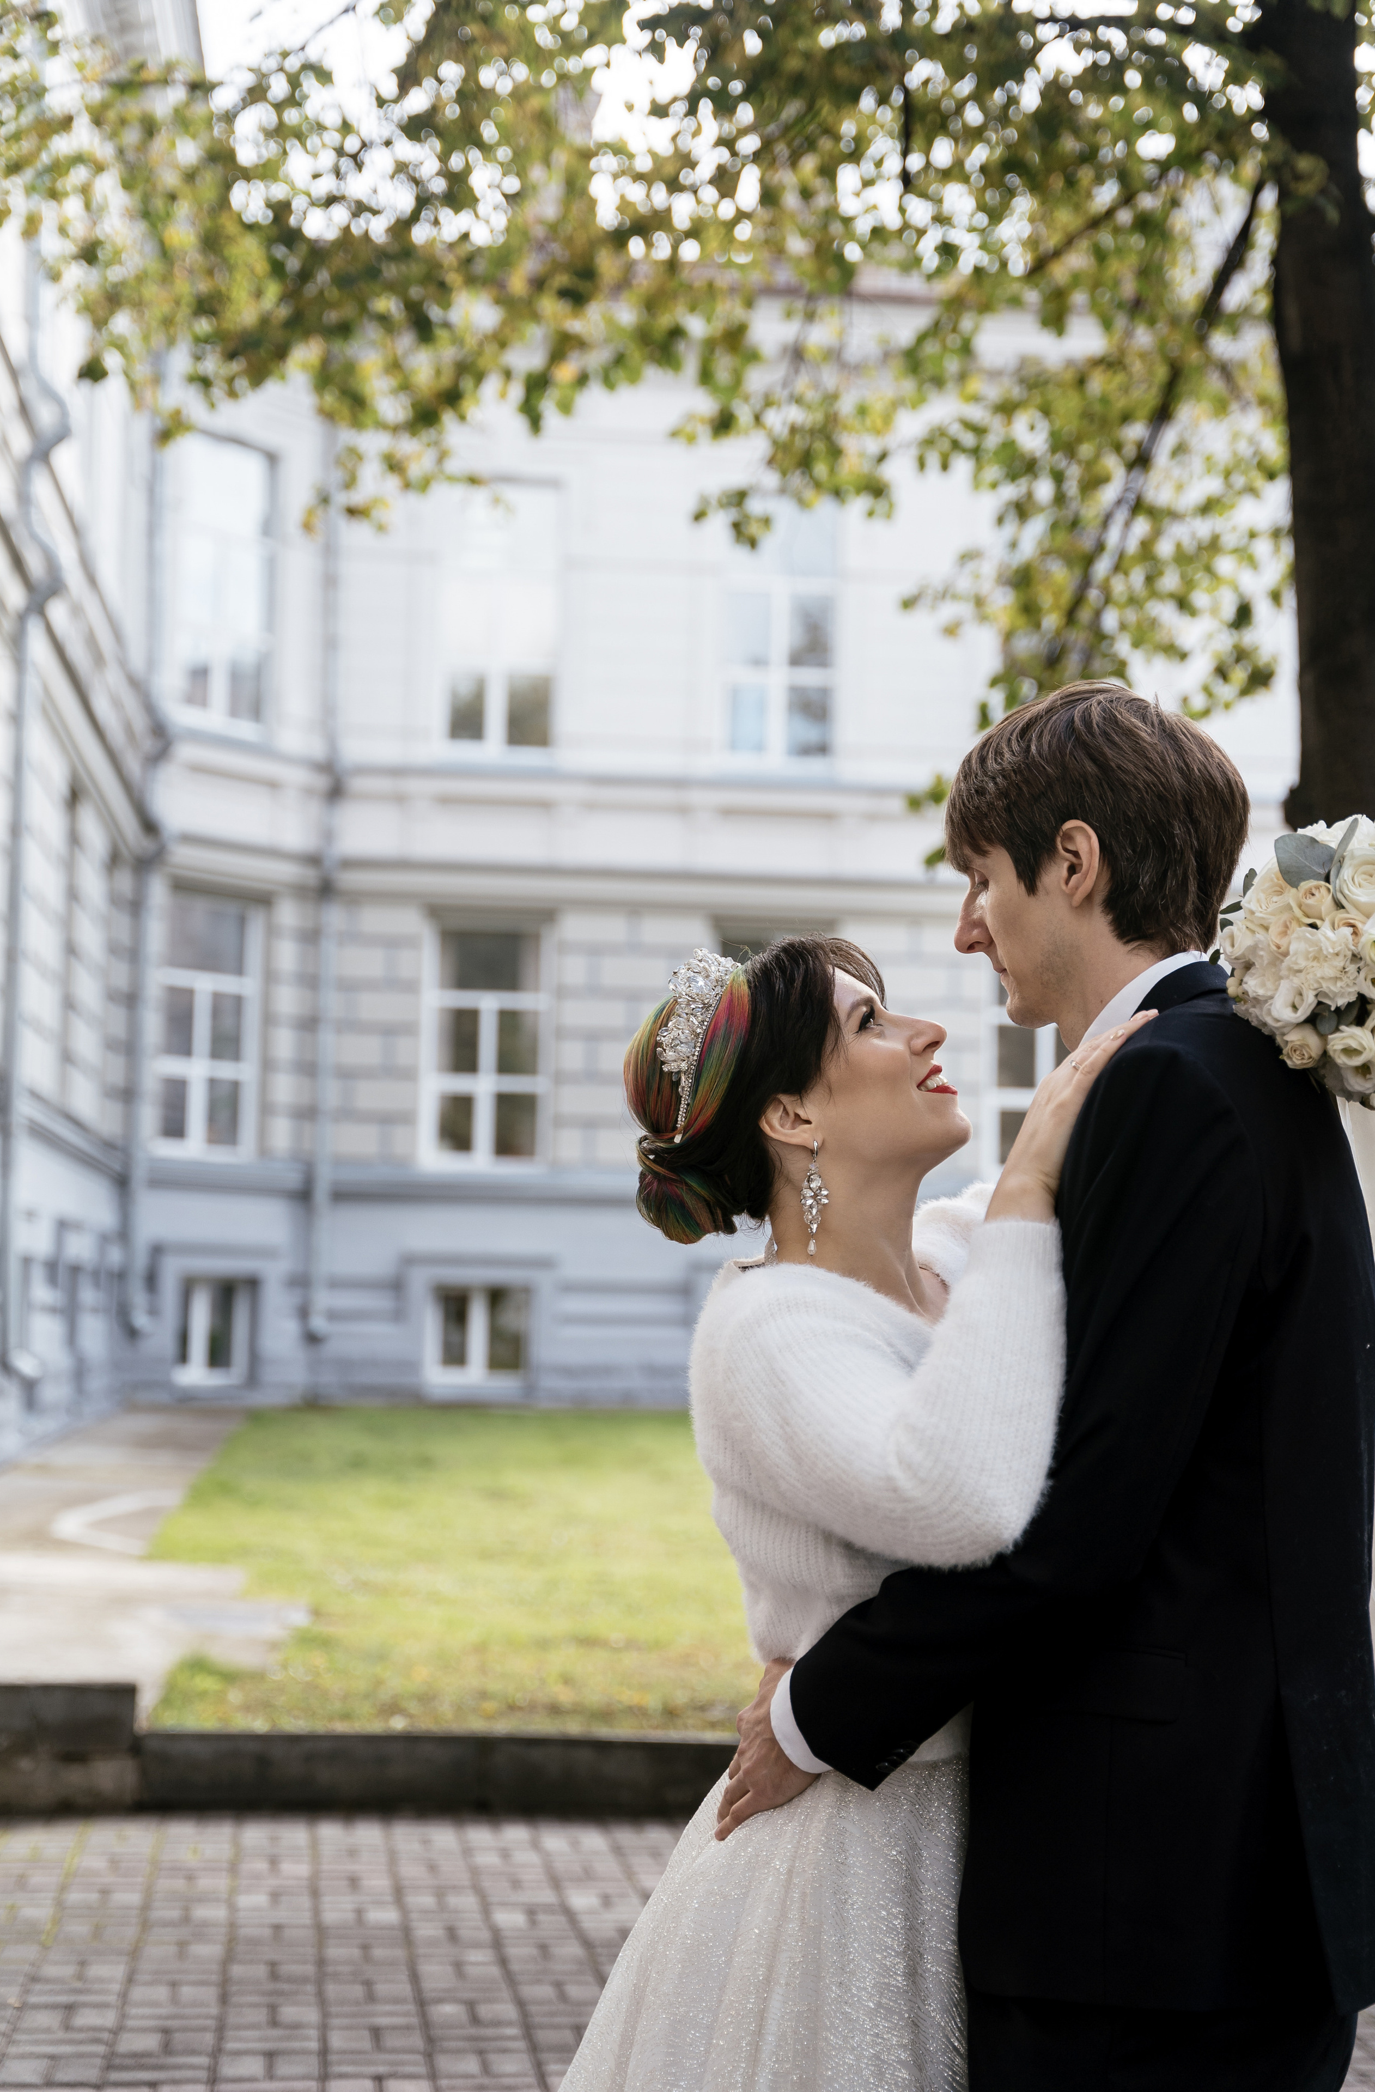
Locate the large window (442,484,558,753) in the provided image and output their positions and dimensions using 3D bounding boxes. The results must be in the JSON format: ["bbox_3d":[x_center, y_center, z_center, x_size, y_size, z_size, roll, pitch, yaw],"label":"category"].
[{"bbox_3d":[-2.063,-4.713,32.044,1.196,2.912,0.200,2,-6,-6],"label":"large window"}]

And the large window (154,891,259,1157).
[{"bbox_3d":[-5.000,-0.213,30.273,0.200,2.657,1.137,-3,-7,39],"label":"large window"}]

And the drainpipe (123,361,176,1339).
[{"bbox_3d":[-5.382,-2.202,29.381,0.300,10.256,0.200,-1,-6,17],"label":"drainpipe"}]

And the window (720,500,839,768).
[{"bbox_3d":[1.031,-4.595,32.357,1.194,2.830,0.200,2,-6,-6],"label":"window"}]

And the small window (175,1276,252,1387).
[{"bbox_3d":[-4.915,2.987,30.140,0.200,1.115,0.847,-3,-7,39],"label":"small window"}]

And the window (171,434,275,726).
[{"bbox_3d":[-4.911,-4.909,30.732,0.200,2.885,1.132,-3,-7,39],"label":"window"}]

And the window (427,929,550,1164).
[{"bbox_3d":[-2.166,0.011,31.577,1.276,2.514,0.200,2,-6,-6],"label":"window"}]

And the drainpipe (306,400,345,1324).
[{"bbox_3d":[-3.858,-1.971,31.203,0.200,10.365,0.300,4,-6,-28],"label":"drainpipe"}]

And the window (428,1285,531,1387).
[{"bbox_3d":[-2.244,3.122,31.269,1.072,1.061,0.200,2,-6,-6],"label":"window"}]

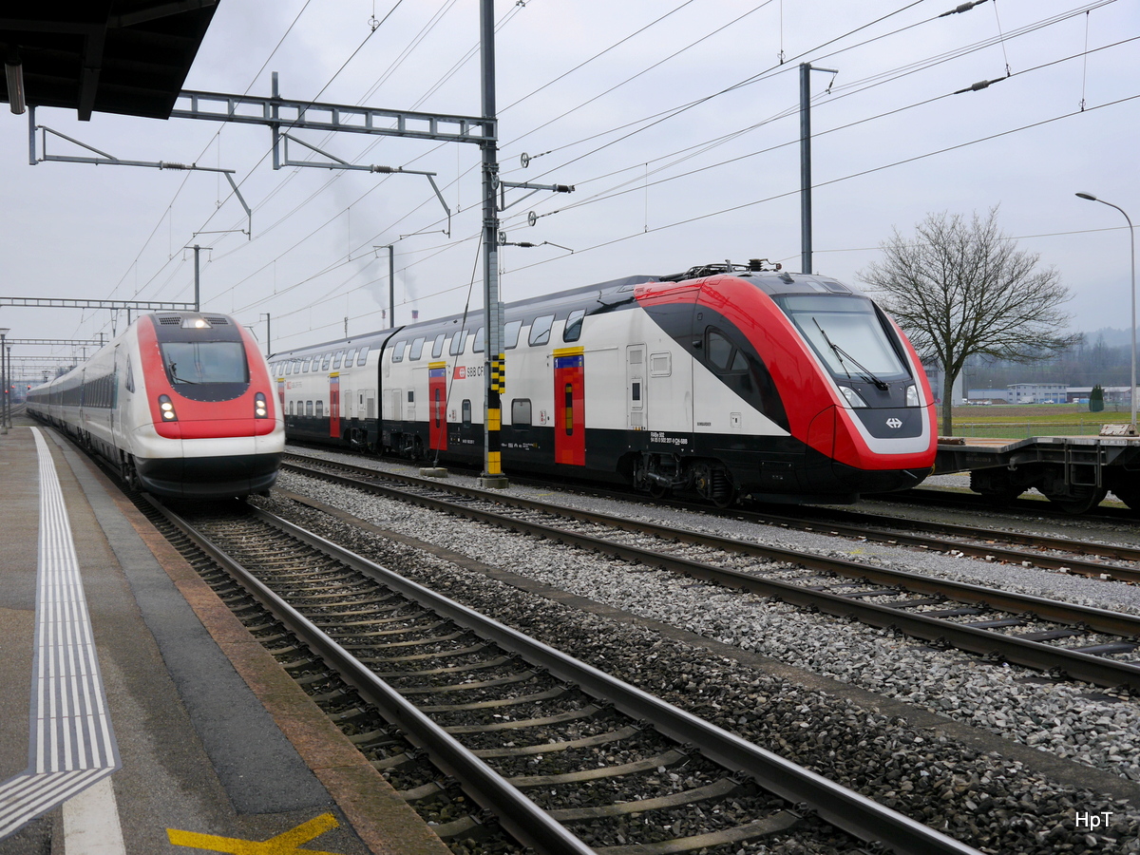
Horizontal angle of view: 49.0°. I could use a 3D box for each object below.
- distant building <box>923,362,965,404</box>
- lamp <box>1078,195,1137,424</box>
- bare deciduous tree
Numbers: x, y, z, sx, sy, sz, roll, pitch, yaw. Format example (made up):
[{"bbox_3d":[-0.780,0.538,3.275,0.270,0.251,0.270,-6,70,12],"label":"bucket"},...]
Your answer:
[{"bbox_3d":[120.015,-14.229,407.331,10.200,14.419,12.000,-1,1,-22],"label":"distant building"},{"bbox_3d":[16.133,-2.998,37.665,2.196,8.115,0.320,-1,1,-16],"label":"lamp"},{"bbox_3d":[14.307,-3.469,44.949,7.700,8.873,7.700,-1,1,0],"label":"bare deciduous tree"}]

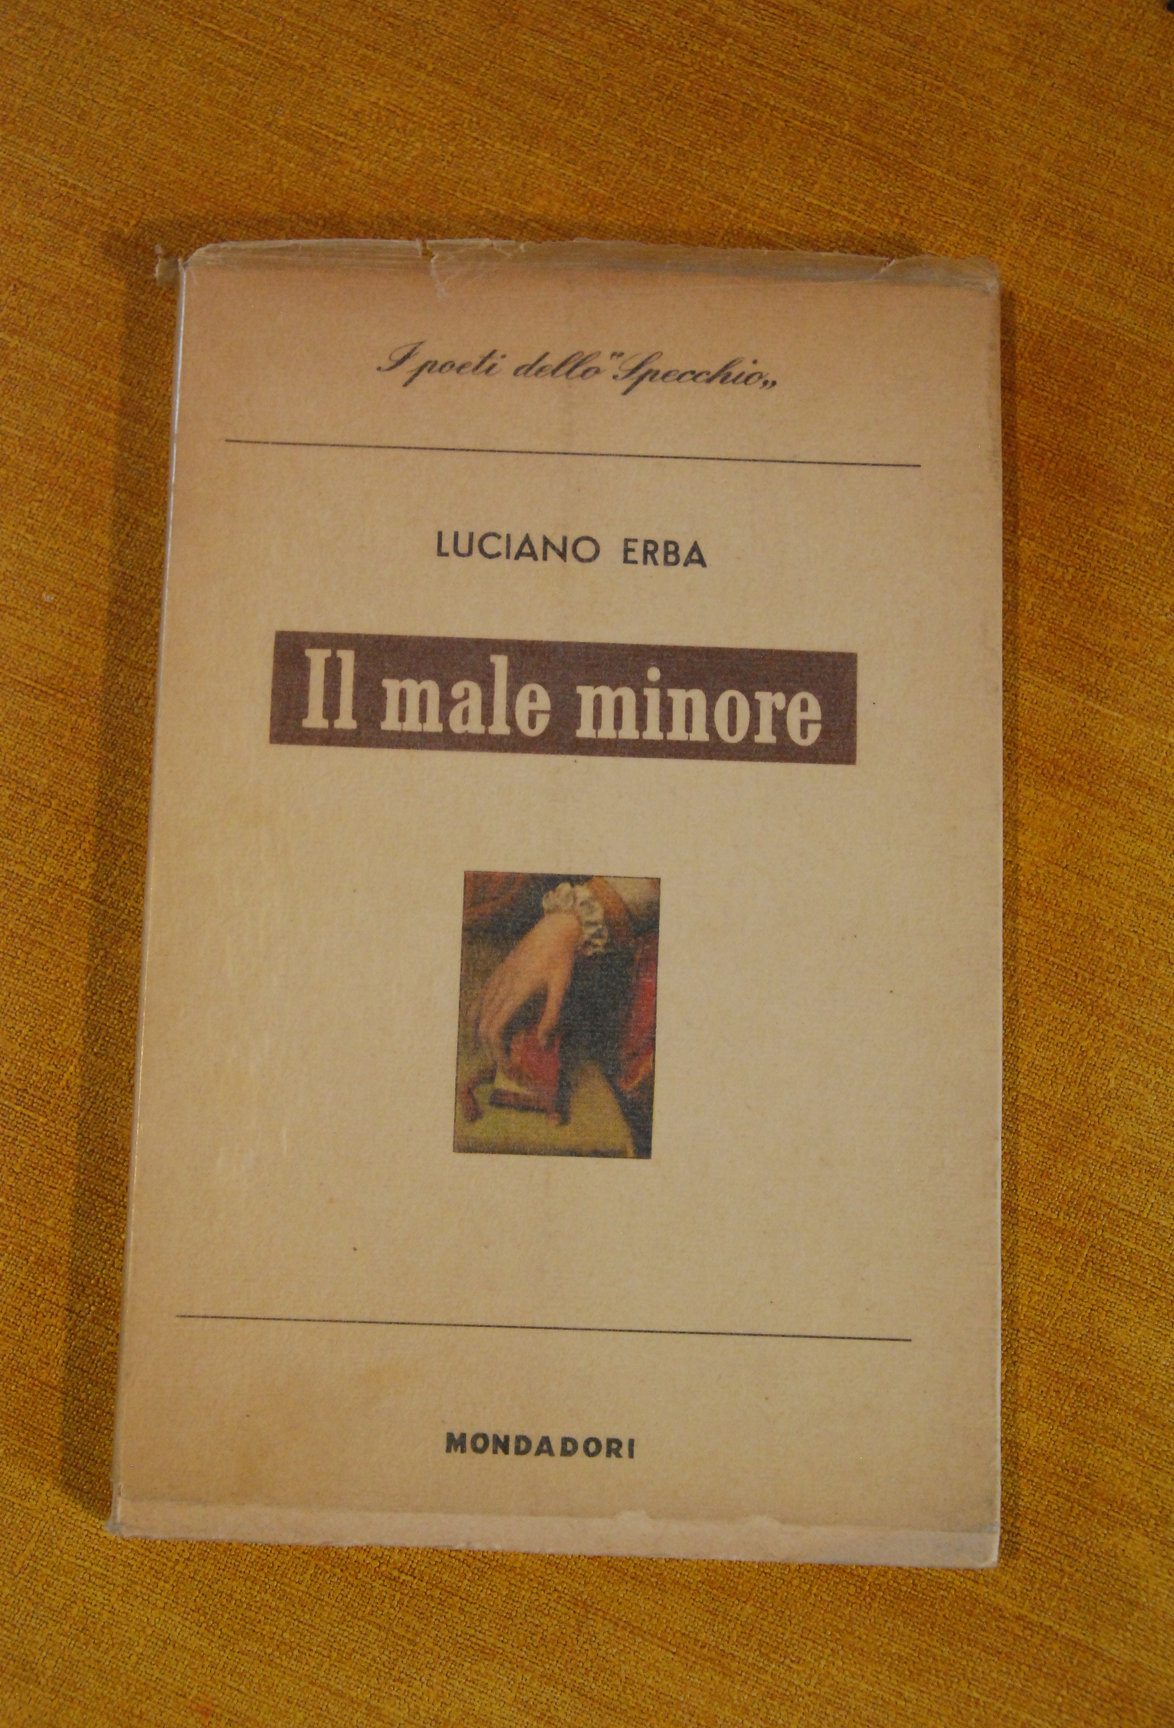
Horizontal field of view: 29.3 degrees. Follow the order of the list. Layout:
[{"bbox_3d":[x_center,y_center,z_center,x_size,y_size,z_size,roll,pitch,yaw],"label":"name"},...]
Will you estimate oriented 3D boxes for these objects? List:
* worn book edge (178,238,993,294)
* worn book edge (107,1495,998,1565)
[{"bbox_3d":[-0.002,-0.096,0.362,0.135,0.008,0.006,1,82,1],"label":"worn book edge"},{"bbox_3d":[-0.005,0.099,0.334,0.131,0.008,0.006,1,82,1],"label":"worn book edge"}]

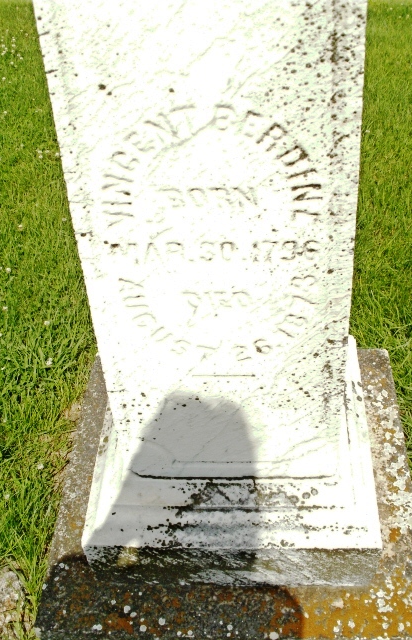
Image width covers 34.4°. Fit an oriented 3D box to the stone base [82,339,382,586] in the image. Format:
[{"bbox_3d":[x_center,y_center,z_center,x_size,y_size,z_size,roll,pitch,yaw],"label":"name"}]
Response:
[{"bbox_3d":[0.059,0.250,1.395,0.540,0.265,0.506,-1,47,6],"label":"stone base"}]

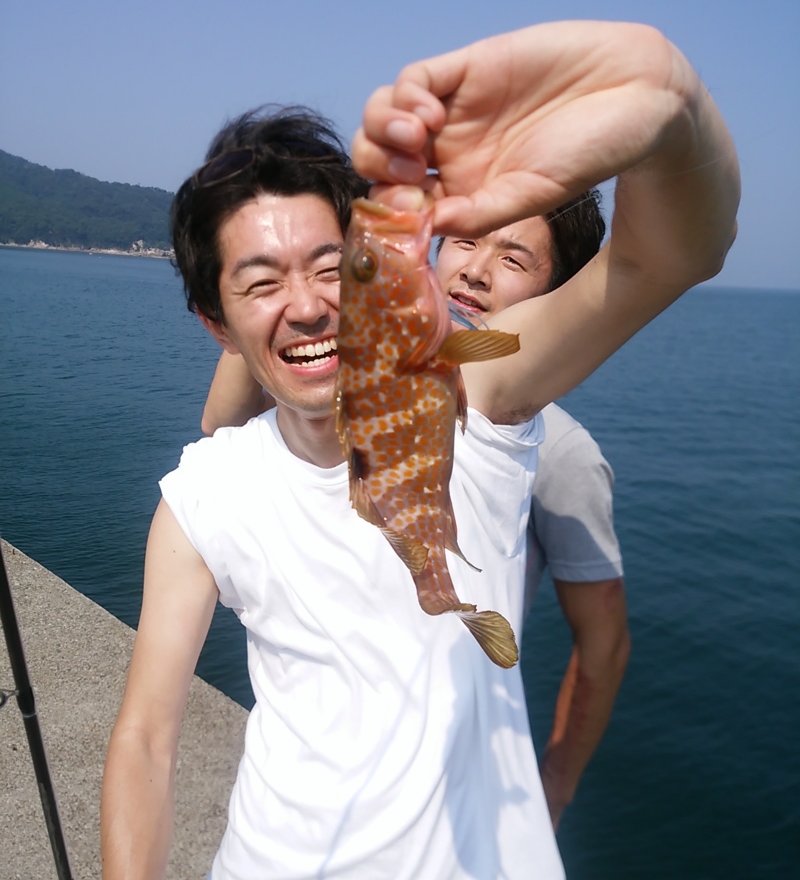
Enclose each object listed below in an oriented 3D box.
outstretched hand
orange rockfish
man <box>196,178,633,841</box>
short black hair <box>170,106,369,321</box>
[{"bbox_3d":[0.058,-0.144,0.375,0.150,0.090,0.080,-13,7,-9],"label":"outstretched hand"},{"bbox_3d":[0.013,0.001,0.380,0.083,0.217,0.050,-3,12,1],"label":"orange rockfish"},{"bbox_3d":[0.026,0.444,1.240,0.570,1.680,0.400,5,12,10],"label":"man"},{"bbox_3d":[-0.130,-0.228,0.815,0.190,0.215,0.220,-11,12,-17],"label":"short black hair"}]

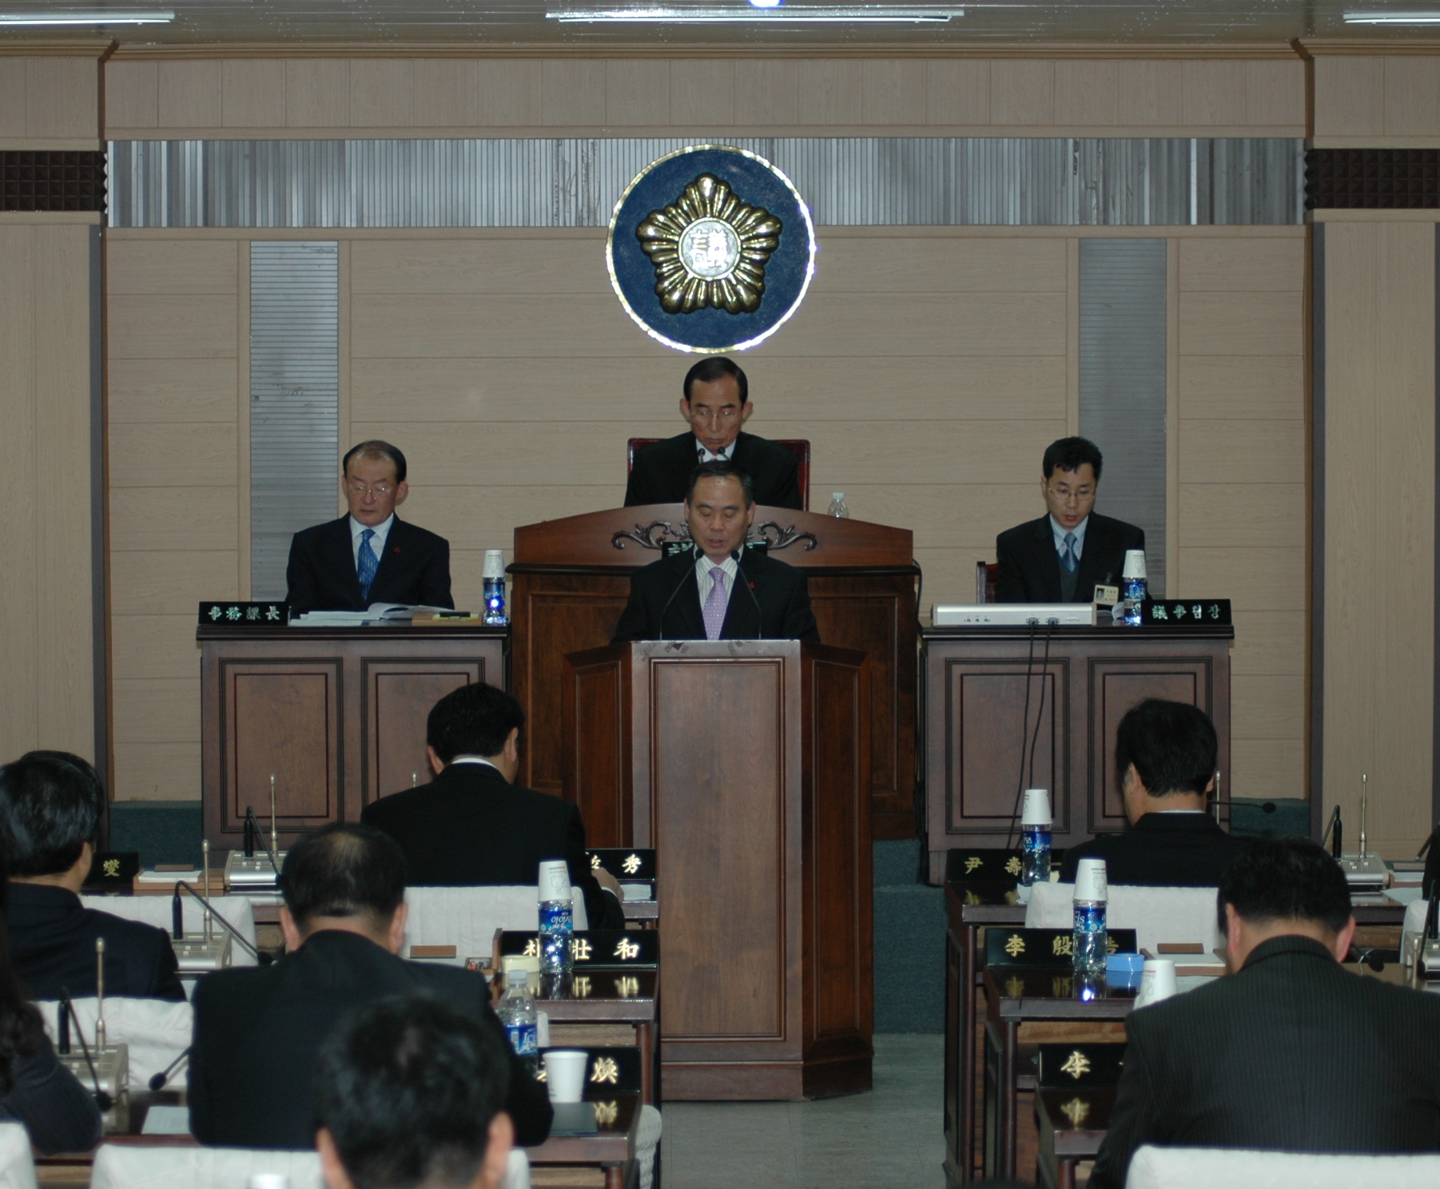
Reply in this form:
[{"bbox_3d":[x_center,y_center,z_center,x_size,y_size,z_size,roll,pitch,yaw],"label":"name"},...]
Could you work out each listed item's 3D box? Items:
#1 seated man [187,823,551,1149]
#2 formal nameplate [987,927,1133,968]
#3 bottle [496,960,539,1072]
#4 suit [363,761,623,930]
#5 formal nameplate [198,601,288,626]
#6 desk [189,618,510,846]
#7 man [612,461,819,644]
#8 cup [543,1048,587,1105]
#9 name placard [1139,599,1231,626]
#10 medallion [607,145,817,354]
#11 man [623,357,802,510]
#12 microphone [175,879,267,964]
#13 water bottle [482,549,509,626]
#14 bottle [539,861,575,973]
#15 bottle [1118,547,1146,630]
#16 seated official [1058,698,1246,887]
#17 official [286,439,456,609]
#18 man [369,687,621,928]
[{"bbox_3d":[-0.498,0.923,7.587,0.510,1.190,0.780,0,2,0],"label":"seated man"},{"bbox_3d":[0.670,0.691,10.239,0.293,0.072,0.055,0,3,0],"label":"formal nameplate"},{"bbox_3d":[-0.309,0.681,8.029,0.063,0.208,0.063,0,2,0],"label":"bottle"},{"bbox_3d":[-0.491,0.660,11.250,0.550,0.620,0.450,0,2,5],"label":"suit"},{"bbox_3d":[-1.374,0.055,15.050,0.260,0.071,0.060,0,2,0],"label":"formal nameplate"},{"bbox_3d":[-1.057,0.455,15.242,0.890,0.735,0.550,0,3,0],"label":"desk"},{"bbox_3d":[-0.009,0.464,13.958,0.560,1.630,0.420,0,3,0],"label":"man"},{"bbox_3d":[-0.242,0.760,8.200,0.072,0.073,0.072,0,2,0],"label":"cup"},{"bbox_3d":[1.345,0.051,15.069,0.262,0.071,0.055,0,3,0],"label":"name placard"},{"bbox_3d":[-0.026,-1.105,16.720,0.670,0.670,0.080,0,2,0],"label":"medallion"},{"bbox_3d":[-0.019,-0.040,15.708,0.550,1.340,0.750,0,2,0],"label":"man"},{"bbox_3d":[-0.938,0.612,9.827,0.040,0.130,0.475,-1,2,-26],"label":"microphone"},{"bbox_3d":[-0.644,-0.015,14.979,0.066,0.218,0.066,0,2,0],"label":"water bottle"},{"bbox_3d":[-0.311,0.611,9.938,0.066,0.213,0.066,0,2,0],"label":"bottle"},{"bbox_3d":[1.201,-0.019,15.075,0.067,0.220,0.067,0,3,0],"label":"bottle"},{"bbox_3d":[0.944,0.815,11.300,0.540,1.190,0.750,0,2,-3],"label":"seated official"},{"bbox_3d":[-1.052,0.169,15.569,0.520,1.250,0.750,0,3,0],"label":"official"},{"bbox_3d":[-0.483,0.790,11.235,0.530,1.200,0.780,0,2,6],"label":"man"}]

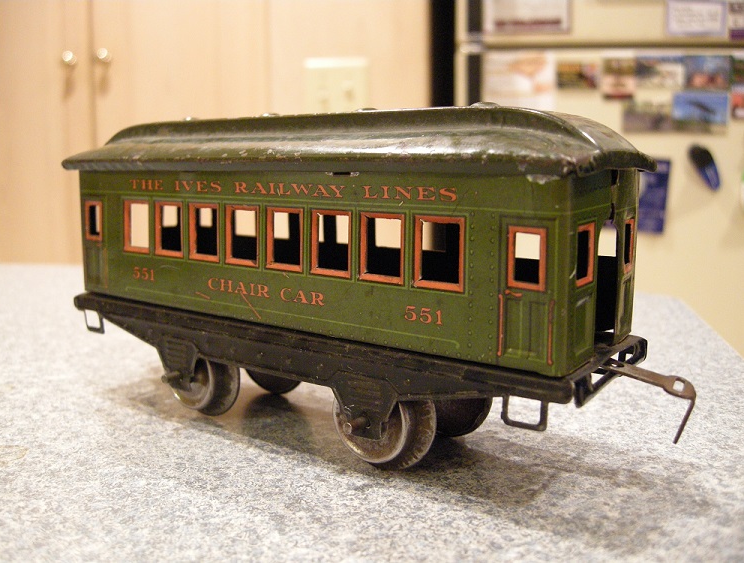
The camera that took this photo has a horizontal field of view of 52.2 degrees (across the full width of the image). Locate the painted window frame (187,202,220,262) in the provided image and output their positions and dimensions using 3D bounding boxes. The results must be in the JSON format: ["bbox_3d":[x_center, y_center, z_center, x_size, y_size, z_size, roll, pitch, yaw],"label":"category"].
[{"bbox_3d":[-0.046,-0.013,0.207,0.012,0.016,0.001,7,11,36],"label":"painted window frame"}]

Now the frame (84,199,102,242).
[{"bbox_3d":[-0.087,-0.019,0.237,0.008,0.012,0.001,7,11,36],"label":"frame"}]

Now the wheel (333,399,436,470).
[{"bbox_3d":[0.001,0.032,0.185,0.030,0.030,0.006,7,11,36],"label":"wheel"}]

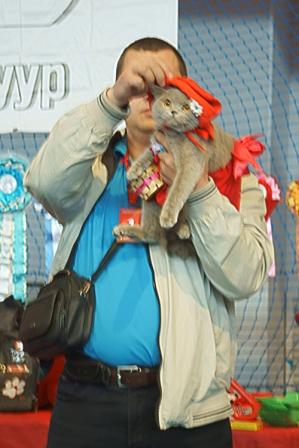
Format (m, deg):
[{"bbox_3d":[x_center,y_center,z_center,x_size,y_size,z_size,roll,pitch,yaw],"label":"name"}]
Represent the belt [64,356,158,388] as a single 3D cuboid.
[{"bbox_3d":[-0.017,0.320,3.240,0.345,0.055,0.240,0,1,7],"label":"belt"}]

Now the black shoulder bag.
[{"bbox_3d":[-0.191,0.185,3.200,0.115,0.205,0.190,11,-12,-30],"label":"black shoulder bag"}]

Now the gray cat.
[{"bbox_3d":[0.052,-0.112,3.120,0.200,0.355,0.250,1,1,25],"label":"gray cat"}]

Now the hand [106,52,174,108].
[{"bbox_3d":[-0.021,-0.303,3.150,0.120,0.115,0.090,1,1,32],"label":"hand"}]

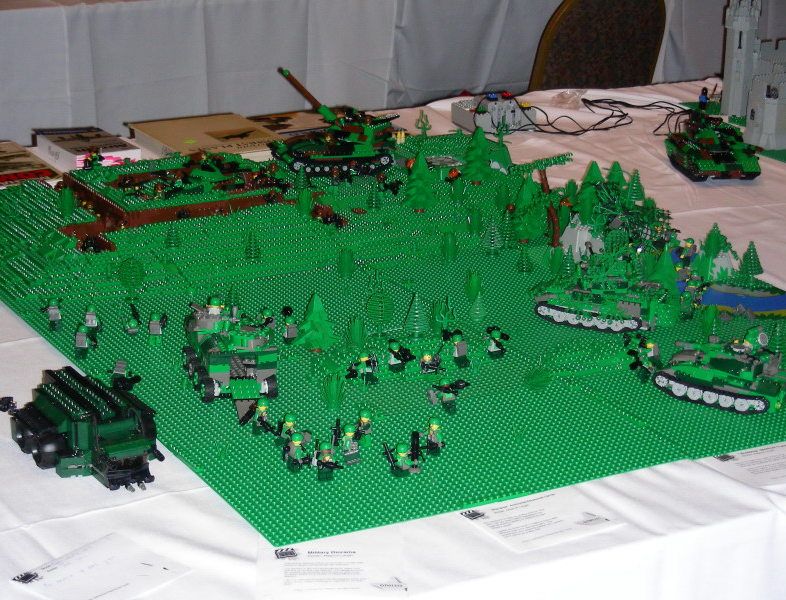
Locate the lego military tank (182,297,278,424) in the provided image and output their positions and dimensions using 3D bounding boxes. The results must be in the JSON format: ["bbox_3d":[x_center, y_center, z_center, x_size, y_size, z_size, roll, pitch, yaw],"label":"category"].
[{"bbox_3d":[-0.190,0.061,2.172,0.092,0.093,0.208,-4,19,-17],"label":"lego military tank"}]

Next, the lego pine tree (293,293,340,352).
[{"bbox_3d":[-0.096,0.028,2.317,0.060,0.075,0.060,-8,21,-28],"label":"lego pine tree"}]

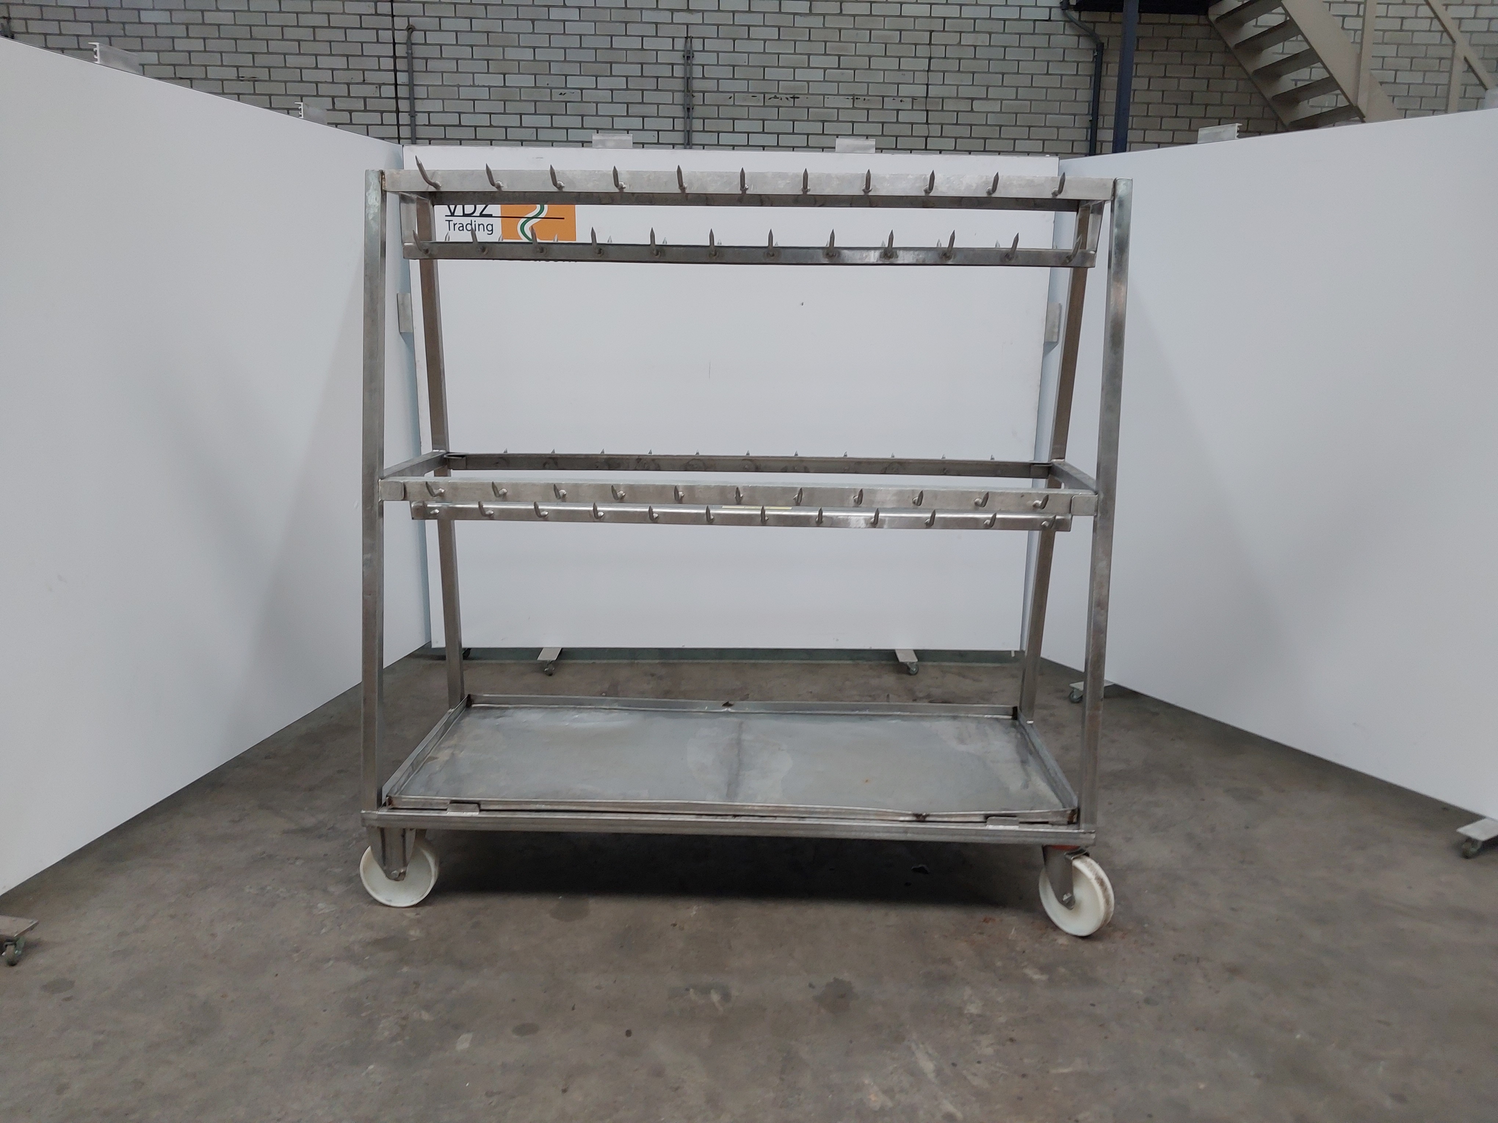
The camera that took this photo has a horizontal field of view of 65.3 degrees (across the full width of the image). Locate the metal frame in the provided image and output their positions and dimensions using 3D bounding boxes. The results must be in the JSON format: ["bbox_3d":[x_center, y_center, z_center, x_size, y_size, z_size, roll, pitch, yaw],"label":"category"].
[{"bbox_3d":[-0.022,-0.071,3.254,1.901,1.923,0.861,2,12,2],"label":"metal frame"}]

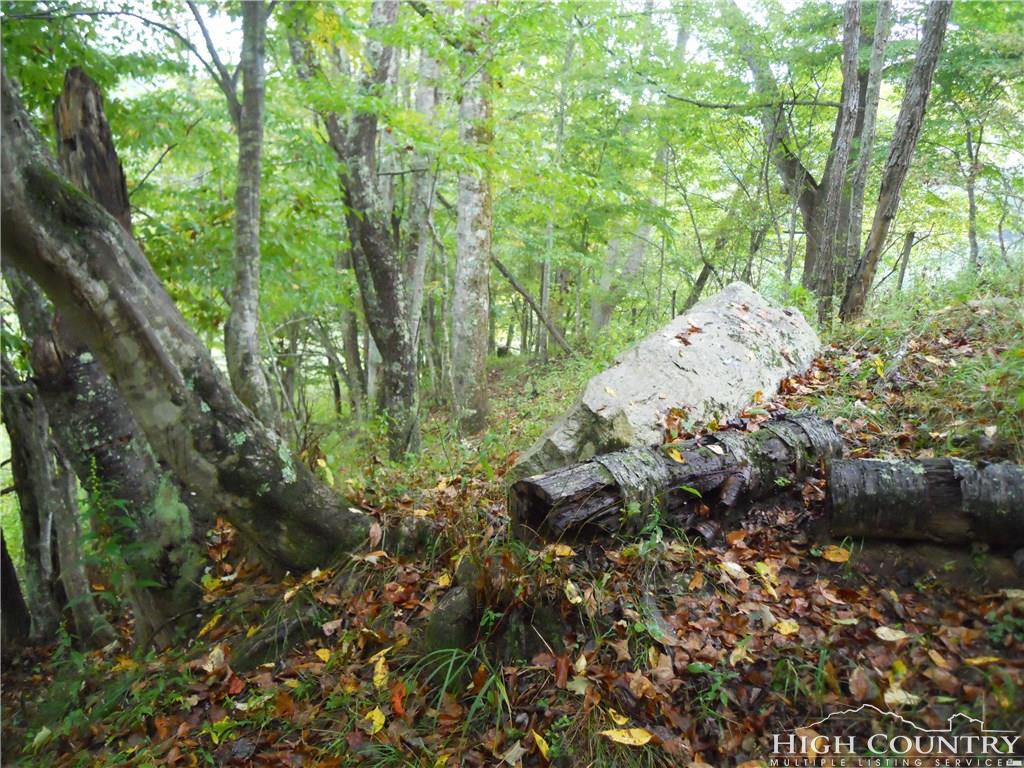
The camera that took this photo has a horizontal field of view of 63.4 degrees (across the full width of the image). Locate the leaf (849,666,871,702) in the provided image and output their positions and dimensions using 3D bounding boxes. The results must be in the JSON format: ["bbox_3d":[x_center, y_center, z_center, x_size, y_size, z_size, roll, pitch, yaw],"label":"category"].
[{"bbox_3d":[0.961,0.831,2.291,0.055,0.014,0.103,8,43,28],"label":"leaf"}]

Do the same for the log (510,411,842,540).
[{"bbox_3d":[0.774,0.374,3.475,1.675,0.260,0.260,-7,8,-30],"label":"log"}]

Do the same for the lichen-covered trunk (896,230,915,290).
[{"bbox_3d":[4.038,-1.252,8.472,0.070,0.638,0.070,10,5,0],"label":"lichen-covered trunk"}]

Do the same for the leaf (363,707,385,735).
[{"bbox_3d":[-0.357,0.877,2.158,0.055,0.018,0.071,3,40,2],"label":"leaf"}]

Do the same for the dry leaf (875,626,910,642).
[{"bbox_3d":[1.149,0.757,2.504,0.086,0.014,0.050,8,28,32],"label":"dry leaf"}]

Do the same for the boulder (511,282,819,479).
[{"bbox_3d":[0.880,-0.050,4.400,1.800,0.970,0.920,-3,6,-35],"label":"boulder"}]

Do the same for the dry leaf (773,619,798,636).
[{"bbox_3d":[0.842,0.746,2.537,0.070,0.014,0.050,-6,24,2],"label":"dry leaf"}]

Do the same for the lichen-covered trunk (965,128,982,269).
[{"bbox_3d":[5.566,-2.215,9.923,0.085,1.770,0.085,-1,5,0],"label":"lichen-covered trunk"}]

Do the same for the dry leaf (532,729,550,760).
[{"bbox_3d":[0.073,0.904,2.078,0.035,0.020,0.084,-22,42,-20],"label":"dry leaf"}]

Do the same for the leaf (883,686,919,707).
[{"bbox_3d":[1.056,0.848,2.241,0.085,0.014,0.058,-1,24,14],"label":"leaf"}]

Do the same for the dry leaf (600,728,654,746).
[{"bbox_3d":[0.290,0.894,2.107,0.129,0.016,0.060,0,24,12],"label":"dry leaf"}]

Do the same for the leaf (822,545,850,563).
[{"bbox_3d":[1.155,0.606,2.943,0.089,0.016,0.062,1,25,18],"label":"leaf"}]

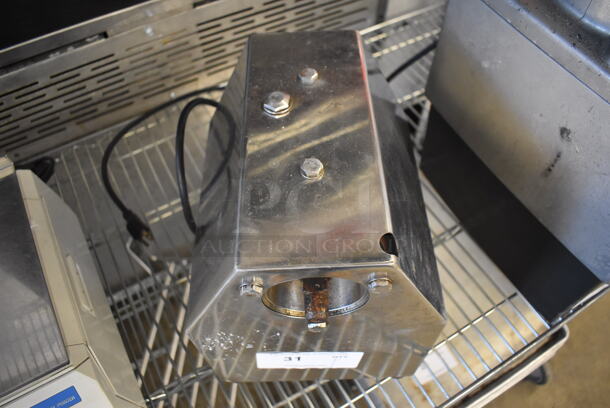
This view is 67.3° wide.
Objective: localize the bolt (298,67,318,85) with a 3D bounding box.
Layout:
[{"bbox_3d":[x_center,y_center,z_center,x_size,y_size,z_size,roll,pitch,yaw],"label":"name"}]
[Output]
[{"bbox_3d":[0.003,-0.103,0.367,0.015,0.005,0.015,-2,56,0],"label":"bolt"}]

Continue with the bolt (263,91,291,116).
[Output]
[{"bbox_3d":[-0.021,-0.076,0.348,0.021,0.009,0.021,-2,56,0],"label":"bolt"}]

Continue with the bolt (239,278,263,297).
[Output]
[{"bbox_3d":[-0.035,0.057,0.299,0.015,0.015,0.005,-2,56,0],"label":"bolt"}]

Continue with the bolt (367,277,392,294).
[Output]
[{"bbox_3d":[0.050,0.055,0.301,0.015,0.015,0.005,-2,56,0],"label":"bolt"}]

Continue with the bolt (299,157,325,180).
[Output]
[{"bbox_3d":[0.005,-0.025,0.315,0.015,0.006,0.015,-2,56,0],"label":"bolt"}]

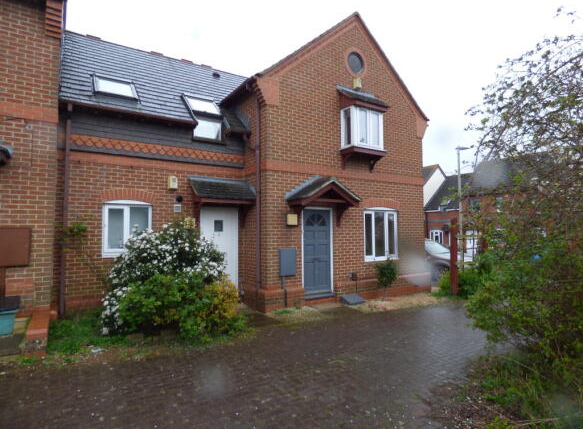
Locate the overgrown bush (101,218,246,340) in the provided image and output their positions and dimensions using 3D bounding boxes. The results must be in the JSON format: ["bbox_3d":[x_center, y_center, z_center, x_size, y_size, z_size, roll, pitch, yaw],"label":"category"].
[{"bbox_3d":[-2.076,1.065,6.139,2.250,1.920,1.650,1,-3,-32],"label":"overgrown bush"}]

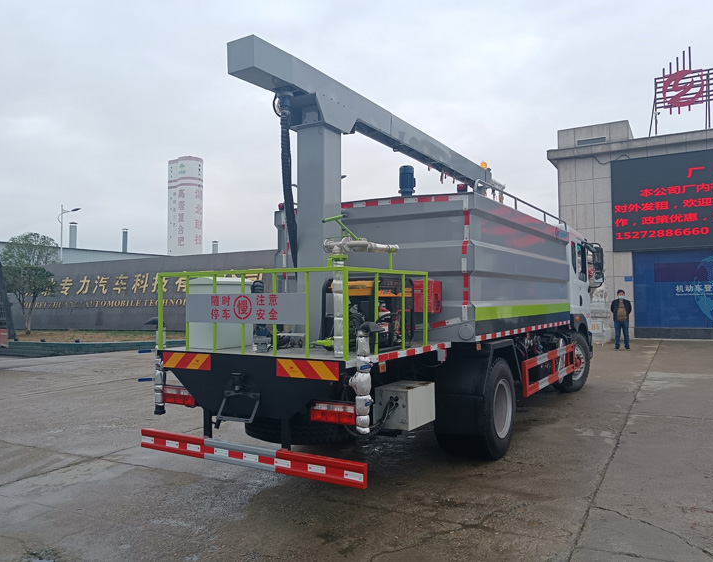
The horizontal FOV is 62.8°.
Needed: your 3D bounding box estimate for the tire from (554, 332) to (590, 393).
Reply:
[{"bbox_3d":[3.685,1.391,10.071,0.280,1.000,1.000,-2,-2,44],"label":"tire"}]

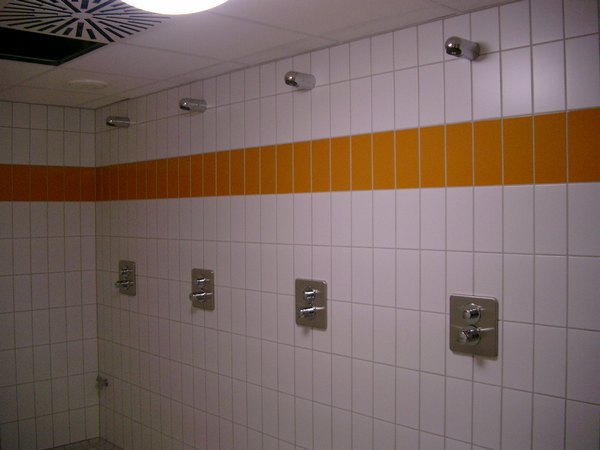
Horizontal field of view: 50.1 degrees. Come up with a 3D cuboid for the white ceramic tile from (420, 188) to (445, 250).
[{"bbox_3d":[0.541,-0.024,2.599,0.010,0.248,0.123,-1,1,-45],"label":"white ceramic tile"}]

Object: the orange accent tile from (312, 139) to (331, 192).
[{"bbox_3d":[0.101,-0.272,2.957,0.010,0.244,0.120,-1,1,-44],"label":"orange accent tile"}]

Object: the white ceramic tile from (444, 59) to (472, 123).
[{"bbox_3d":[0.611,-0.514,2.463,0.118,0.243,0.010,1,1,45],"label":"white ceramic tile"}]

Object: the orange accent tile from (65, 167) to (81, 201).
[{"bbox_3d":[-1.592,-0.282,4.488,0.009,0.242,0.118,1,1,45],"label":"orange accent tile"}]

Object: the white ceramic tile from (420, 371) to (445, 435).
[{"bbox_3d":[0.533,0.715,2.571,0.118,0.243,0.010,1,1,45],"label":"white ceramic tile"}]

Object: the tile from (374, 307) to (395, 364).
[{"bbox_3d":[0.369,0.478,2.784,0.010,0.248,0.123,-1,1,-45],"label":"tile"}]

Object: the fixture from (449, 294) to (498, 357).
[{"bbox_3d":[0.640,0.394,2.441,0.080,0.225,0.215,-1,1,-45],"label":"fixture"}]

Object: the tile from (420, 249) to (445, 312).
[{"bbox_3d":[0.524,0.223,2.520,0.010,0.242,0.118,-1,1,-44],"label":"tile"}]

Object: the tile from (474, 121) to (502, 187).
[{"bbox_3d":[0.685,-0.262,2.336,0.010,0.242,0.118,-1,1,-44],"label":"tile"}]

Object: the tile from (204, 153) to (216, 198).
[{"bbox_3d":[-0.490,-0.276,3.520,0.010,0.240,0.118,-1,1,-44],"label":"tile"}]

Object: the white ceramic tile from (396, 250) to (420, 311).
[{"bbox_3d":[0.440,0.223,2.608,0.010,0.242,0.118,-1,1,-44],"label":"white ceramic tile"}]

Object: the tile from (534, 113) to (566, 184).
[{"bbox_3d":[0.859,-0.261,2.192,0.118,0.242,0.009,1,1,45],"label":"tile"}]

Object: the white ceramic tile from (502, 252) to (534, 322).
[{"bbox_3d":[0.780,0.226,2.280,0.010,0.244,0.120,-1,1,-44],"label":"white ceramic tile"}]

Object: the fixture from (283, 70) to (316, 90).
[{"bbox_3d":[0.003,-0.663,2.925,0.069,0.070,0.152,1,1,45],"label":"fixture"}]

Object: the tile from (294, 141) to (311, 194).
[{"bbox_3d":[0.015,-0.276,3.064,0.118,0.243,0.010,1,1,45],"label":"tile"}]

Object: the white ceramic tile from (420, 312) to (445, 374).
[{"bbox_3d":[0.520,0.459,2.501,0.010,0.240,0.118,-1,1,-44],"label":"white ceramic tile"}]

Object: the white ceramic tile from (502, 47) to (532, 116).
[{"bbox_3d":[0.771,-0.504,2.270,0.010,0.244,0.120,-1,1,-44],"label":"white ceramic tile"}]

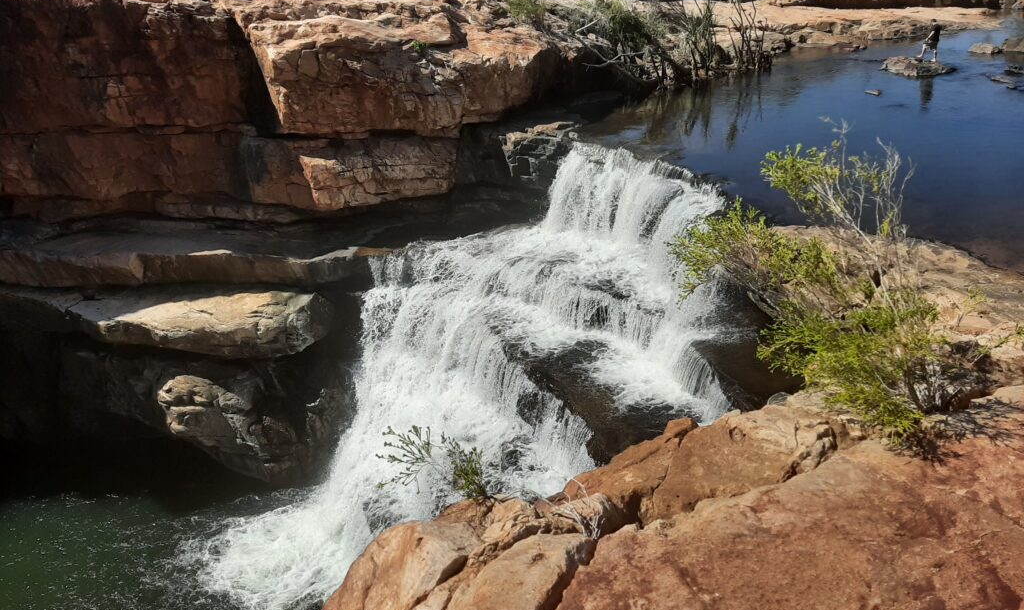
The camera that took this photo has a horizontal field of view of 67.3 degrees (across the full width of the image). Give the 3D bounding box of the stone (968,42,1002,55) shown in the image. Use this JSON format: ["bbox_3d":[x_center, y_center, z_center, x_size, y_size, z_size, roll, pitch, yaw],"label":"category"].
[{"bbox_3d":[21.844,-11.851,35.500,1.350,0.420,1.000,9,27,29],"label":"stone"}]

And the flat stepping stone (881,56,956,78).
[{"bbox_3d":[17.059,-9.988,32.300,2.650,0.450,2.200,7,26,26],"label":"flat stepping stone"}]

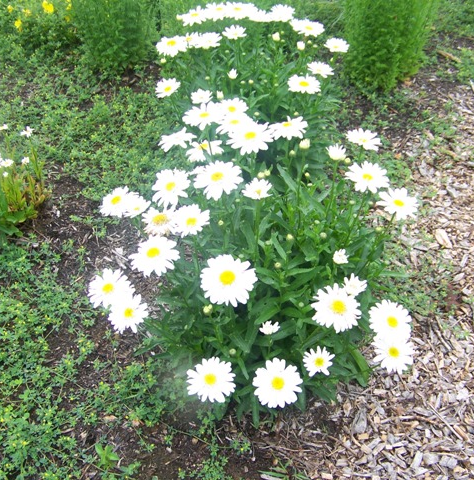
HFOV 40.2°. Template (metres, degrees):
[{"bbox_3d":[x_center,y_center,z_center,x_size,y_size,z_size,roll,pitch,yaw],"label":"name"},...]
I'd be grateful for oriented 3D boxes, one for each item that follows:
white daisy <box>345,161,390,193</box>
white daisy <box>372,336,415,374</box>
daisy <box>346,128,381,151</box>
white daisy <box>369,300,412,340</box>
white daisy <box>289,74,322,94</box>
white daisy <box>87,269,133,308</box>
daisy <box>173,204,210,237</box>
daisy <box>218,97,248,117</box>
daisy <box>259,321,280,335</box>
[{"bbox_3d":[0.244,-0.118,1.210,0.082,0.021,0.082,10,50,10],"label":"white daisy"},{"bbox_3d":[0.313,0.227,1.290,0.088,0.026,0.086,-4,58,6],"label":"white daisy"},{"bbox_3d":[0.299,-0.238,1.530,0.083,0.027,0.081,20,46,7],"label":"daisy"},{"bbox_3d":[0.308,0.164,1.298,0.082,0.023,0.082,5,69,-4],"label":"white daisy"},{"bbox_3d":[0.186,-0.428,1.780,0.091,0.028,0.089,4,48,5],"label":"white daisy"},{"bbox_3d":[-0.256,0.098,1.308,0.090,0.025,0.090,-5,58,5],"label":"white daisy"},{"bbox_3d":[-0.080,-0.033,1.130,0.065,0.017,0.065,-1,60,2],"label":"daisy"},{"bbox_3d":[-0.007,-0.329,1.607,0.077,0.022,0.077,1,57,-1],"label":"daisy"},{"bbox_3d":[0.063,0.170,1.257,0.038,0.020,0.038,0,37,0],"label":"daisy"}]

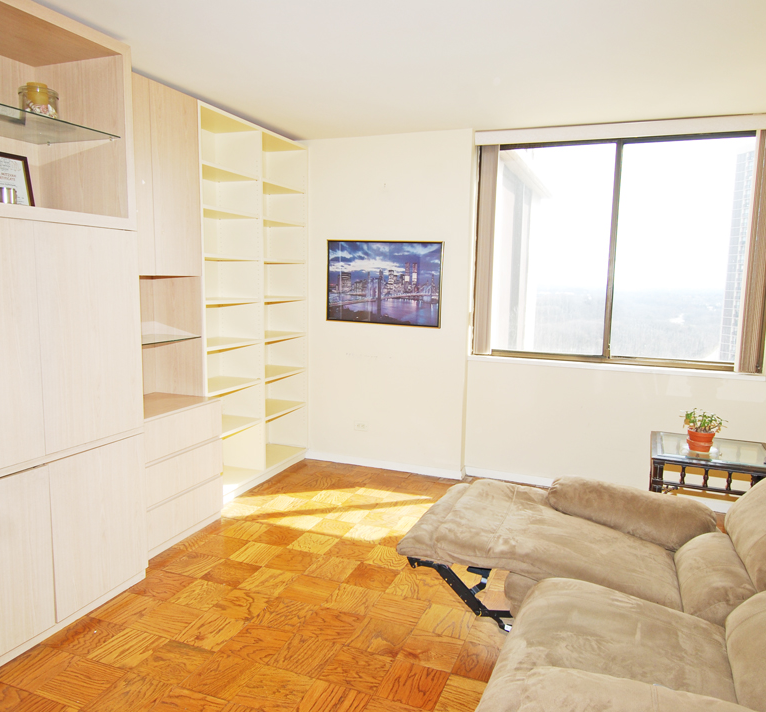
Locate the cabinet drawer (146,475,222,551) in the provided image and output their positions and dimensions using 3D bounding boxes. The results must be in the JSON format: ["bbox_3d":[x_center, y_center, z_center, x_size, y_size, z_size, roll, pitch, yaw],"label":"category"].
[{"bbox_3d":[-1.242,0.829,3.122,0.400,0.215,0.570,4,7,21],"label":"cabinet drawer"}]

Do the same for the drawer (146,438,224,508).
[{"bbox_3d":[-1.237,0.604,3.095,0.400,0.208,0.570,4,7,21],"label":"drawer"}]

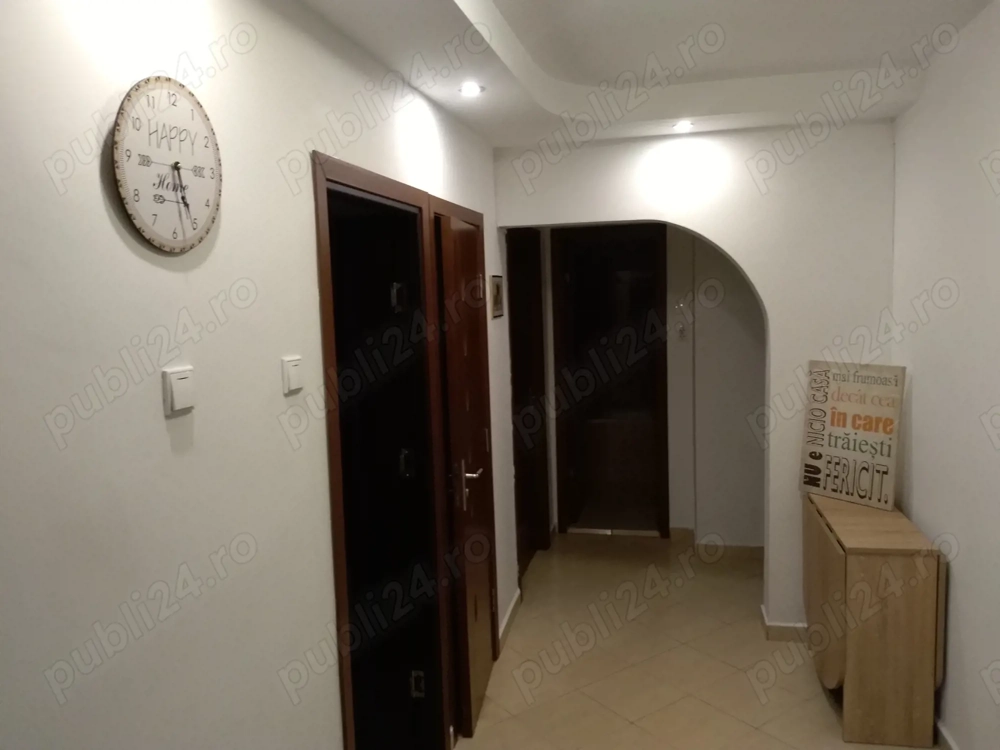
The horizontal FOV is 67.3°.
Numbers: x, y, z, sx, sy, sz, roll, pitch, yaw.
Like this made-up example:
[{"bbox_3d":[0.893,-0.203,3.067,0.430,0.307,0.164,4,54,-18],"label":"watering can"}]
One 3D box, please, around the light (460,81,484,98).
[{"bbox_3d":[-0.094,-0.970,2.573,0.085,0.025,0.085,-1,6,13],"label":"light"}]

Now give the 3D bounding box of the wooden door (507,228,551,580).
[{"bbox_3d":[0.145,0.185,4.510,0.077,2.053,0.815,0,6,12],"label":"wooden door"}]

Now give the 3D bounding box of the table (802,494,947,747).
[{"bbox_3d":[1.505,0.961,3.102,0.365,0.750,0.725,0,6,12],"label":"table"}]

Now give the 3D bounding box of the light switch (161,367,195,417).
[{"bbox_3d":[-0.536,0.026,1.268,0.016,0.080,0.074,-1,6,13],"label":"light switch"}]

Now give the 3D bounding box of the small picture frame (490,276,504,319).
[{"bbox_3d":[-0.011,-0.375,3.629,0.020,0.200,0.190,-1,6,13],"label":"small picture frame"}]

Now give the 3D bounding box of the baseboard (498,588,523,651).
[{"bbox_3d":[0.051,1.256,3.848,0.021,0.086,0.600,0,6,12],"label":"baseboard"}]

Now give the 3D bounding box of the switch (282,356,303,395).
[{"bbox_3d":[-0.451,0.001,1.650,0.016,0.080,0.074,-1,6,13],"label":"switch"}]

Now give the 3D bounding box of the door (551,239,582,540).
[{"bbox_3d":[0.564,0.048,5.679,0.064,2.044,0.755,0,6,12],"label":"door"}]

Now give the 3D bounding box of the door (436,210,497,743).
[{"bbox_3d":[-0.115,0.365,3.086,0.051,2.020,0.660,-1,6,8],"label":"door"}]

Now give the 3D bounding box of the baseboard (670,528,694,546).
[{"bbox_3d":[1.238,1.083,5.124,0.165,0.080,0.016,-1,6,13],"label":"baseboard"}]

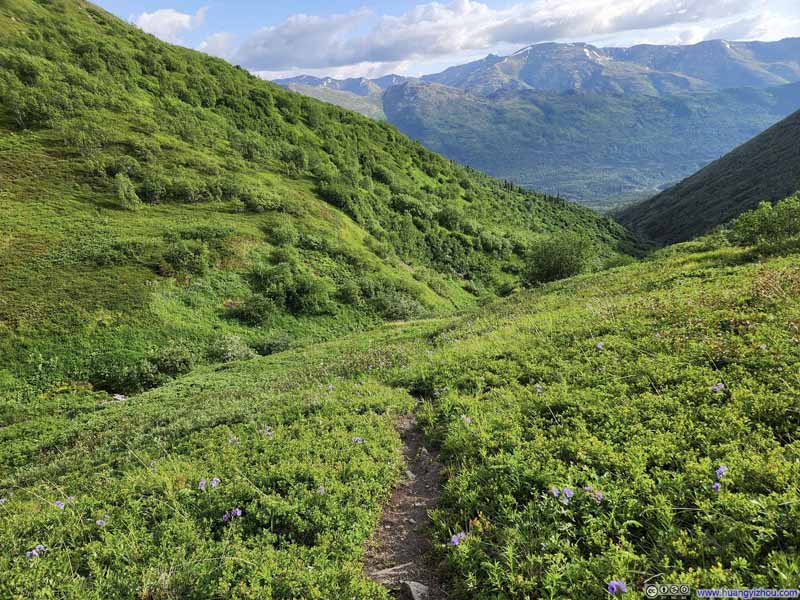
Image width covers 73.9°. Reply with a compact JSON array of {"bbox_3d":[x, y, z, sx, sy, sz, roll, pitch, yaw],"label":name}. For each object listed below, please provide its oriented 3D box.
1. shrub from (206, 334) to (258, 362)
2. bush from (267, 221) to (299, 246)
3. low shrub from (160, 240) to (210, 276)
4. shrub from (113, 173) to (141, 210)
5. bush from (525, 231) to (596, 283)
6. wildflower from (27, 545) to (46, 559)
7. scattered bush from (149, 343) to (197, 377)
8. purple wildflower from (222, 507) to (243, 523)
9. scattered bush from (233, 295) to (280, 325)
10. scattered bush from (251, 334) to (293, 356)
[{"bbox_3d":[-9.828,2.829,31.000,2.916,1.502,2.333,0,16,0],"label":"shrub"},{"bbox_3d":[-10.169,-5.755,46.000,2.770,2.183,2.493,0,16,0],"label":"bush"},{"bbox_3d":[-15.739,-3.045,39.000,3.669,2.562,3.119,0,16,0],"label":"low shrub"},{"bbox_3d":[-24.185,-9.595,47.000,2.476,3.360,2.228,0,16,0],"label":"shrub"},{"bbox_3d":[10.203,-2.527,34.000,4.478,3.761,3.806,0,16,0],"label":"bush"},{"bbox_3d":[-1.983,1.372,2.900,0.109,0.065,0.082,0,16,0],"label":"wildflower"},{"bbox_3d":[-12.413,3.246,29.000,2.619,1.707,2.226,0,16,0],"label":"scattered bush"},{"bbox_3d":[-0.977,1.251,3.100,0.117,0.079,0.087,0,16,0],"label":"purple wildflower"},{"bbox_3d":[-9.787,0.643,36.000,3.116,1.869,2.648,0,16,0],"label":"scattered bush"},{"bbox_3d":[-7.978,2.856,33.000,2.608,1.357,2.086,0,16,0],"label":"scattered bush"}]

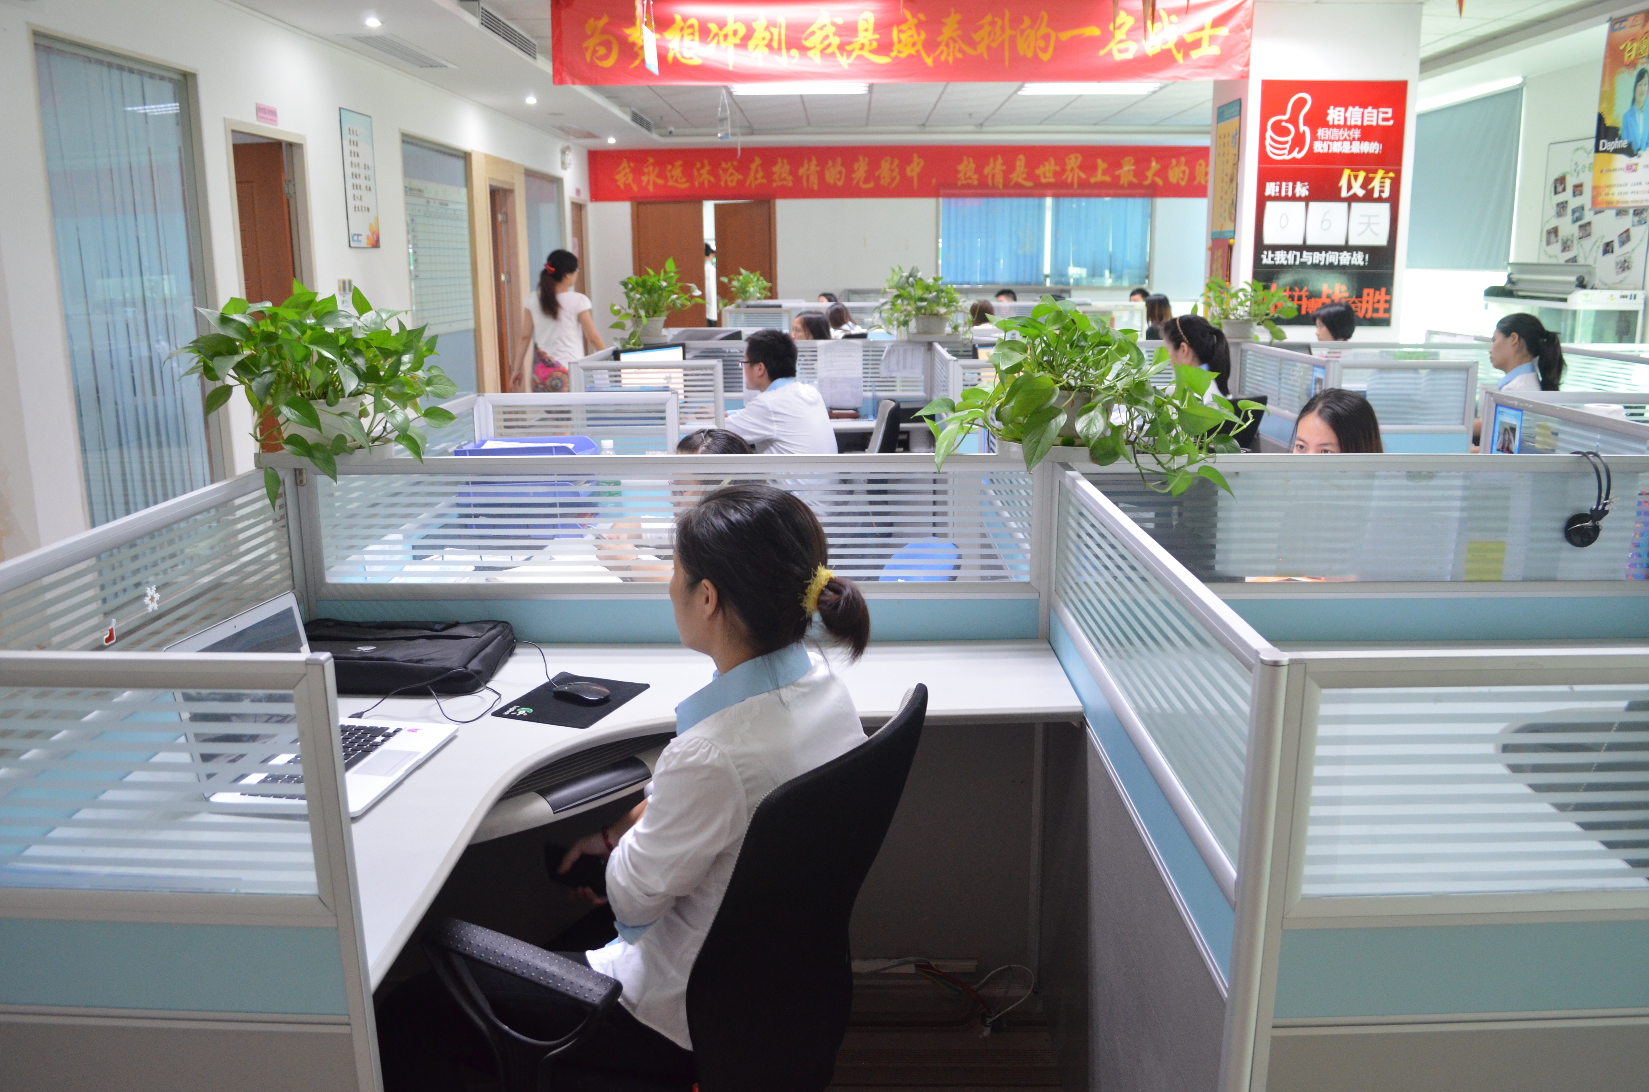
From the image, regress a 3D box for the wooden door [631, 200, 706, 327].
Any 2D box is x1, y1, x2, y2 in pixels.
[{"bbox_3d":[-1.730,-2.814,13.857,0.834,2.130,0.060,0,13,0],"label":"wooden door"}]

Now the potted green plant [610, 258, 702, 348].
[{"bbox_3d":[-0.775,-1.112,5.660,0.420,0.410,0.380,0,13,1],"label":"potted green plant"}]

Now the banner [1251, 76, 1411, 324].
[{"bbox_3d":[2.548,-1.712,6.218,0.720,1.210,0.020,0,13,1],"label":"banner"}]

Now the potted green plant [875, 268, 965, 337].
[{"bbox_3d":[0.446,-1.152,5.817,0.413,0.328,0.380,0,13,0],"label":"potted green plant"}]

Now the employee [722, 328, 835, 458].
[{"bbox_3d":[-0.194,-0.285,5.101,0.680,1.209,0.500,4,14,16],"label":"employee"}]

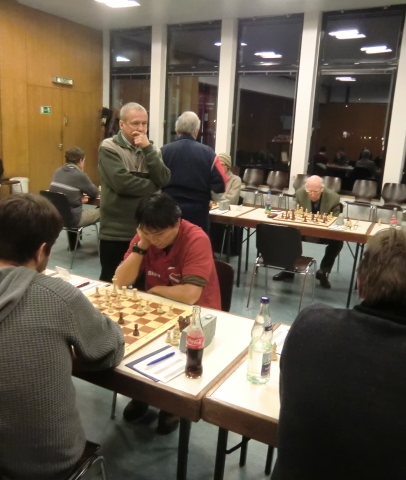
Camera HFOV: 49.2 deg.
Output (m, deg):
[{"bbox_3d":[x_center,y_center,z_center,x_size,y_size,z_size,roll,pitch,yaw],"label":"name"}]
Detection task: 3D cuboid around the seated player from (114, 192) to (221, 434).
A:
[{"bbox_3d":[-0.168,0.360,2.526,0.540,1.220,0.700,9,14,24],"label":"seated player"}]

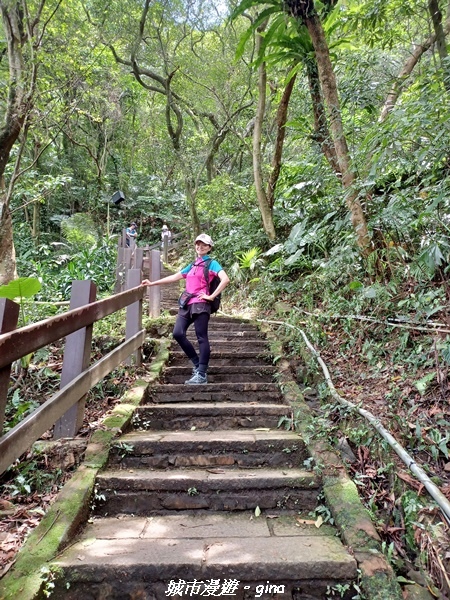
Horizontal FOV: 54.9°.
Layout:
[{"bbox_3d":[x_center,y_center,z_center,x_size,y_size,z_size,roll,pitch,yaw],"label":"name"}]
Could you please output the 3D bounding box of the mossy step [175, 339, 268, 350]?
[{"bbox_3d":[-0.045,0.682,6.149,1.280,0.170,0.380,0,-10,0],"label":"mossy step"}]

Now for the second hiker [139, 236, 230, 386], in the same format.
[{"bbox_3d":[-0.415,0.077,4.613,0.900,1.600,0.500,-5,-12,25],"label":"second hiker"}]

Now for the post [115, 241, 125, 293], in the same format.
[{"bbox_3d":[-2.297,-0.653,9.478,0.130,1.077,0.130,3,-11,-15],"label":"post"}]

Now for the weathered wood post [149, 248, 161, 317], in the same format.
[{"bbox_3d":[-1.128,-0.267,6.914,0.125,1.087,0.125,5,-12,-27],"label":"weathered wood post"}]

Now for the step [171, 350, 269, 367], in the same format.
[{"bbox_3d":[-0.050,0.782,5.673,1.320,0.185,0.380,0,-10,0],"label":"step"}]

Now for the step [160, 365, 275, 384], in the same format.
[{"bbox_3d":[-0.050,0.915,5.241,1.340,0.190,0.400,0,-10,0],"label":"step"}]

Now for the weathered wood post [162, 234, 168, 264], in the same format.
[{"bbox_3d":[-2.017,-1.717,14.760,0.135,1.004,0.135,3,-11,-15],"label":"weathered wood post"}]

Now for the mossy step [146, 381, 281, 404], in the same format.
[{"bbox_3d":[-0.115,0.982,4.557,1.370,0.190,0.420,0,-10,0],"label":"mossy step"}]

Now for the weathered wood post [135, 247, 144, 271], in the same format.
[{"bbox_3d":[-1.562,-0.445,7.914,0.130,1.031,0.130,2,-11,-12],"label":"weathered wood post"}]

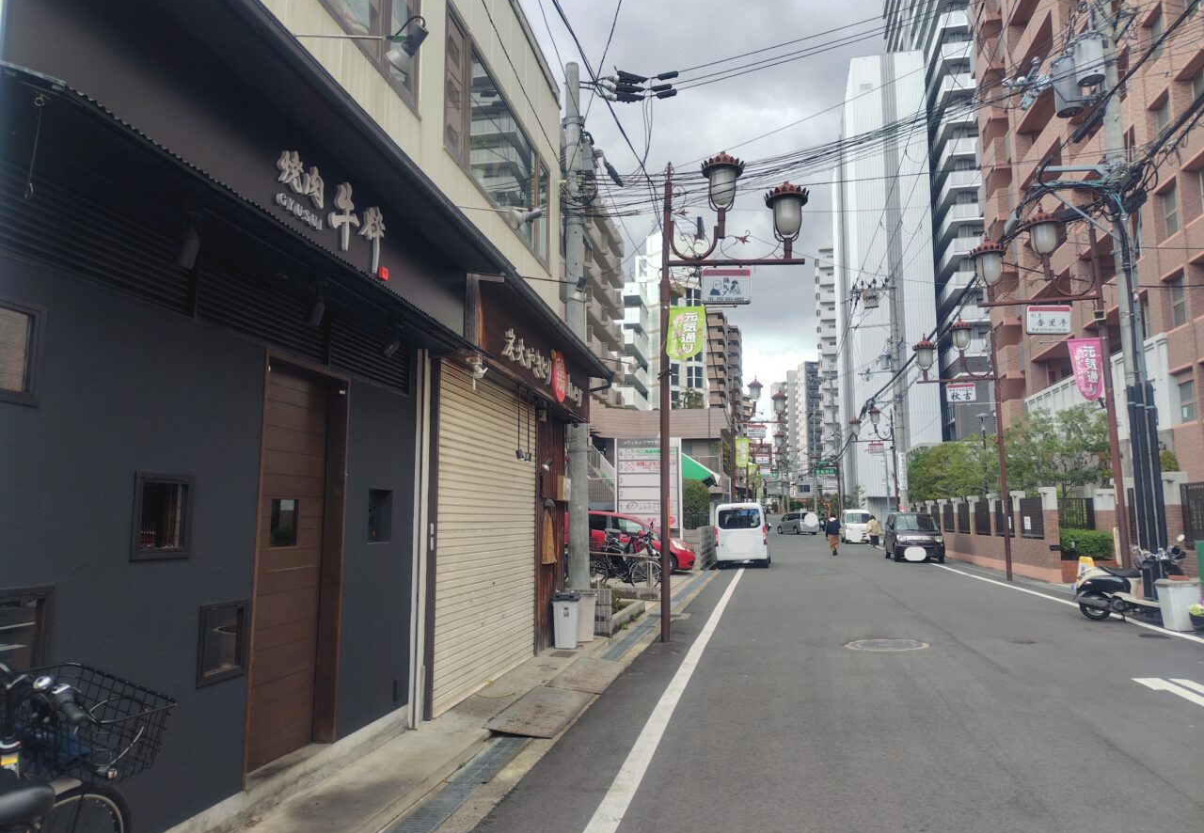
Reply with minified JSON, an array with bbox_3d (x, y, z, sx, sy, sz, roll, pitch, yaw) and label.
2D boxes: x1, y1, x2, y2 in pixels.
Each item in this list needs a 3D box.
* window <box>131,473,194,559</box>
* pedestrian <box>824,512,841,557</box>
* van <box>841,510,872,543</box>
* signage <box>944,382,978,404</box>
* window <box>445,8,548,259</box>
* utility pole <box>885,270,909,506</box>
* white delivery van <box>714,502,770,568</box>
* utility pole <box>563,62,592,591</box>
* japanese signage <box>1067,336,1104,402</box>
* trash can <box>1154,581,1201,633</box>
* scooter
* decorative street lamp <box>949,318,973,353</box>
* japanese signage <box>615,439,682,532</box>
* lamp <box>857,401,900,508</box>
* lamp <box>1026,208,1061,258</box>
[{"bbox_3d":[-1.842,0.424,3.363,0.080,0.356,0.336,-2,-8,11],"label":"window"},{"bbox_3d":[9.264,4.713,32.073,0.520,1.660,0.380,-2,-7,12],"label":"pedestrian"},{"bbox_3d":[15.274,6.676,48.359,1.475,1.900,3.395,-2,-8,13],"label":"van"},{"bbox_3d":[8.381,-0.559,18.650,0.640,0.430,0.090,-2,-7,12],"label":"signage"},{"bbox_3d":[-0.979,-2.660,8.368,0.120,1.343,3.505,-2,-8,11],"label":"window"},{"bbox_3d":[12.363,-0.260,33.270,0.380,11.865,0.380,-2,-8,12],"label":"utility pole"},{"bbox_3d":[4.390,3.654,24.870,1.475,1.940,3.395,-2,-7,12],"label":"white delivery van"},{"bbox_3d":[-0.347,-1.198,11.351,0.330,8.191,0.330,-2,-8,12],"label":"utility pole"},{"bbox_3d":[7.526,-0.720,12.410,0.479,0.999,0.100,-2,-8,12],"label":"japanese signage"},{"bbox_3d":[7.580,2.457,10.468,0.420,0.630,0.400,-2,-7,12],"label":"trash can"},{"bbox_3d":[7.635,2.347,11.461,1.660,1.150,0.660,-3,-8,20],"label":"scooter"},{"bbox_3d":[8.428,-1.918,18.750,0.490,0.780,0.490,-2,-7,12],"label":"decorative street lamp"},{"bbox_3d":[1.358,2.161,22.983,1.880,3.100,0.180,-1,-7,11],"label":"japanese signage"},{"bbox_3d":[11.990,2.769,35.020,1.966,6.317,0.550,-2,-8,12],"label":"lamp"},{"bbox_3d":[6.752,-2.830,12.250,0.490,0.780,0.490,-2,-7,12],"label":"lamp"}]

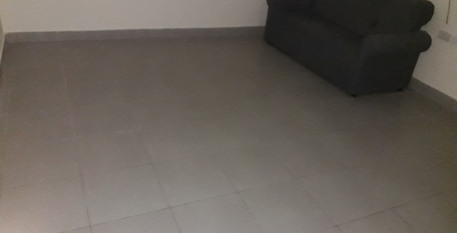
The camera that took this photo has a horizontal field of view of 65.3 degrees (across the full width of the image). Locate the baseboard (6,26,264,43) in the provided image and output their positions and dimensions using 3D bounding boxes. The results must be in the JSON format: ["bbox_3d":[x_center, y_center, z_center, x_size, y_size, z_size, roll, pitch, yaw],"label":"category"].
[{"bbox_3d":[-0.702,-0.956,4.125,3.234,0.111,0.015,-8,32,-24],"label":"baseboard"}]

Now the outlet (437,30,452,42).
[{"bbox_3d":[1.923,-0.710,3.179,0.016,0.065,0.129,-8,32,-24],"label":"outlet"}]

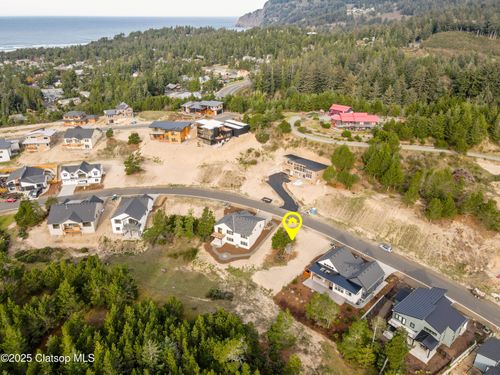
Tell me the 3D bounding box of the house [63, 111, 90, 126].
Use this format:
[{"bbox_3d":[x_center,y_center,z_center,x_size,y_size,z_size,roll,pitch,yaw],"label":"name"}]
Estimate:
[{"bbox_3d":[-108.500,-43.472,217.247,12.500,7.800,9.500,4,27,7],"label":"house"}]

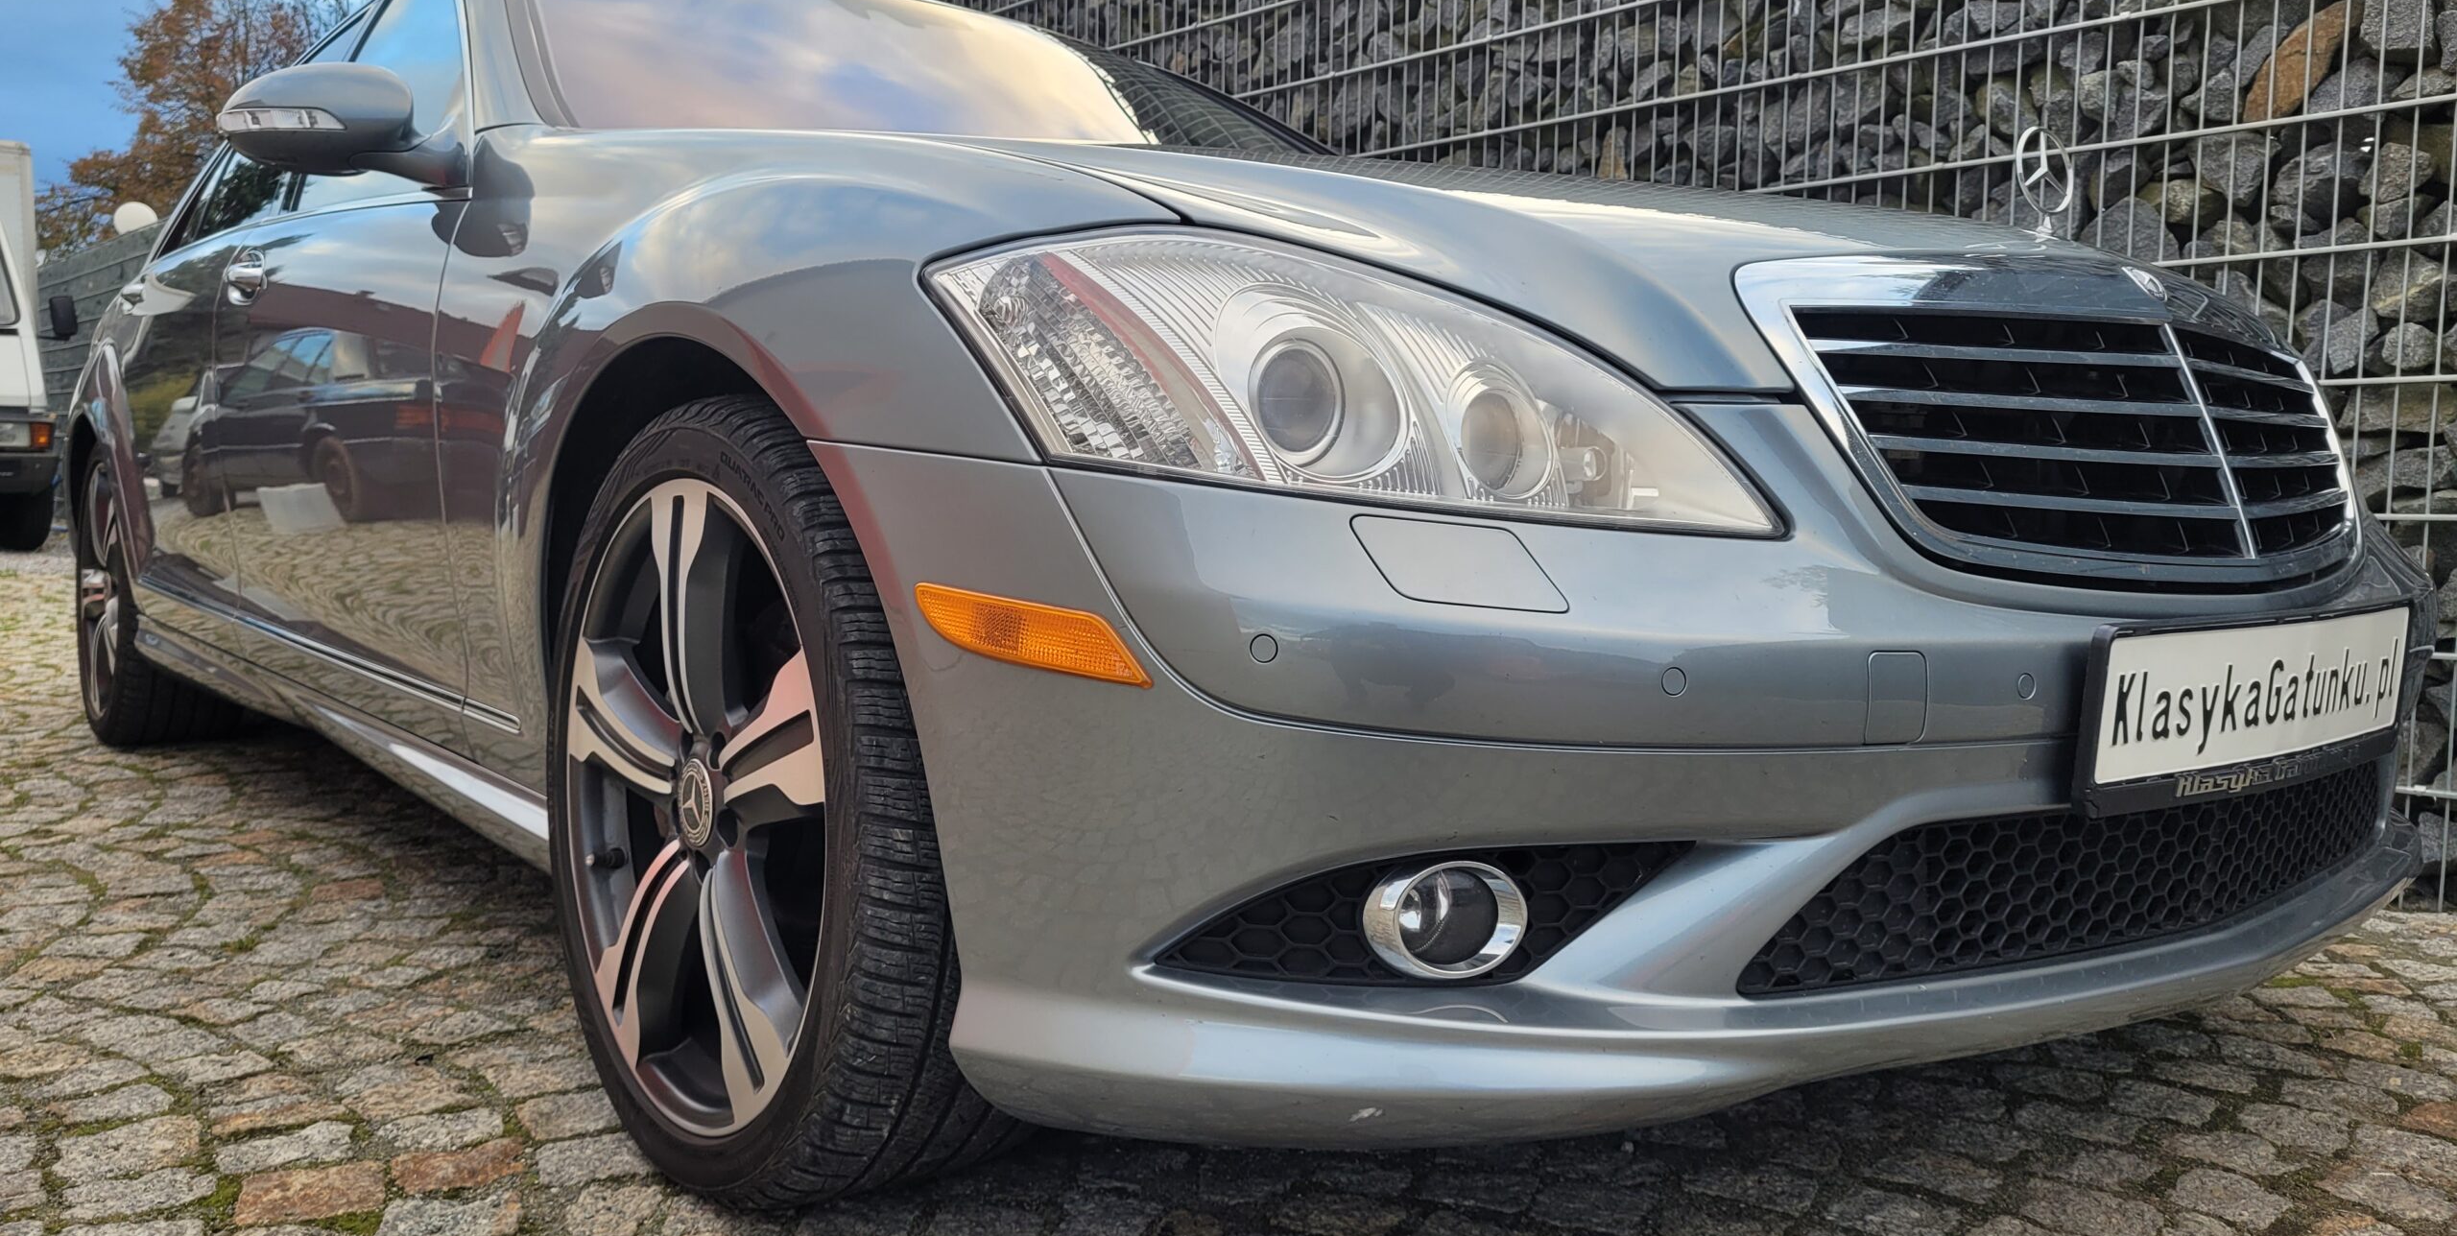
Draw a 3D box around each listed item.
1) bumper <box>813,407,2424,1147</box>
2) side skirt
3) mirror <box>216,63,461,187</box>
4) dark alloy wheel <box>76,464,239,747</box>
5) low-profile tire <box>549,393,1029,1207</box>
[{"bbox_3d":[0.602,0.082,1.685,1.860,0.490,0.660,-1,5,-39],"label":"bumper"},{"bbox_3d":[-1.385,0.123,2.744,0.112,0.117,2.370,-1,5,-39],"label":"side skirt"},{"bbox_3d":[-1.039,-0.574,2.158,0.220,0.160,0.240,-1,5,-39],"label":"mirror"},{"bbox_3d":[-2.351,-0.070,4.072,0.257,0.680,0.680,-1,5,-39],"label":"dark alloy wheel"},{"bbox_3d":[-0.366,0.142,1.617,0.257,0.680,0.680,-1,5,-39],"label":"low-profile tire"}]

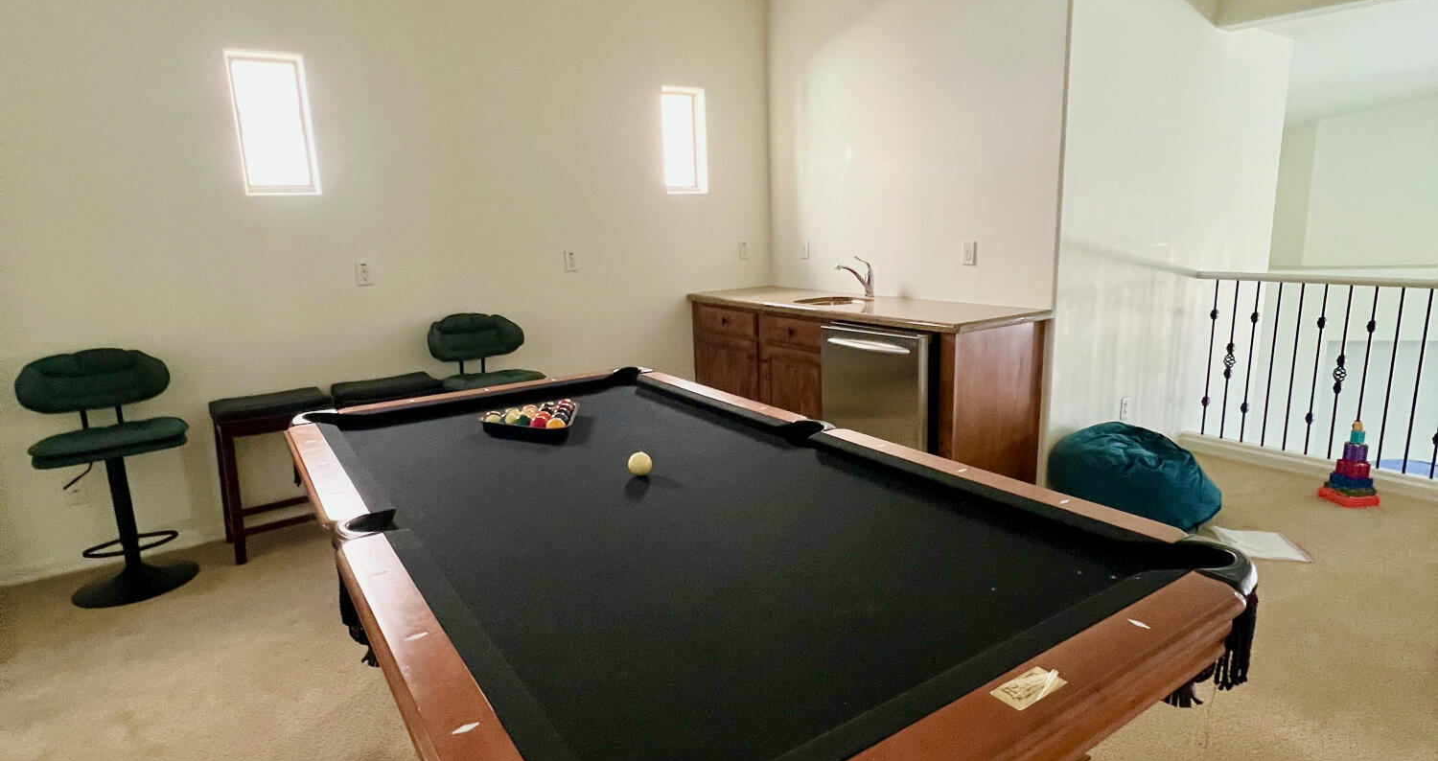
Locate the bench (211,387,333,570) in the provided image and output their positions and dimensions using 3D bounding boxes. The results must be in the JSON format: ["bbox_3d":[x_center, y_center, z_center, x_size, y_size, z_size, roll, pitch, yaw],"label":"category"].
[{"bbox_3d":[-2.098,0.438,3.455,0.480,0.700,0.350,-10,15,-32],"label":"bench"}]

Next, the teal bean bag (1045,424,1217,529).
[{"bbox_3d":[1.920,0.407,3.356,0.710,0.480,0.690,-10,15,-32],"label":"teal bean bag"}]

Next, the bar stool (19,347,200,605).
[{"bbox_3d":[-2.519,0.394,3.003,0.530,1.010,0.500,-11,15,-35],"label":"bar stool"}]

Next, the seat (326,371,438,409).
[{"bbox_3d":[-1.674,0.359,3.727,0.480,0.706,0.350,-10,15,-32],"label":"seat"}]

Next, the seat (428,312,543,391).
[{"bbox_3d":[-1.209,0.152,3.880,0.530,1.010,0.500,-10,15,-32],"label":"seat"}]

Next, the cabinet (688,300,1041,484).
[{"bbox_3d":[0.717,0.018,4.332,0.617,0.930,2.210,-10,15,-32],"label":"cabinet"}]

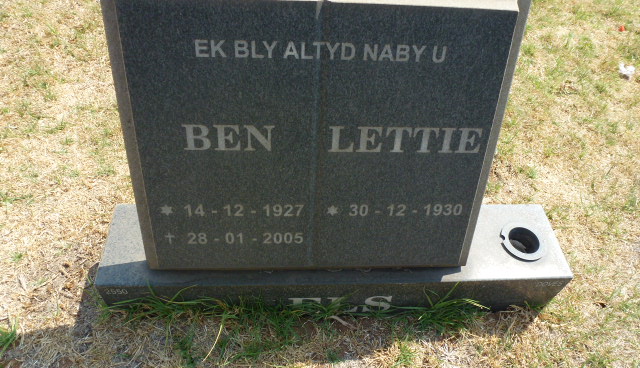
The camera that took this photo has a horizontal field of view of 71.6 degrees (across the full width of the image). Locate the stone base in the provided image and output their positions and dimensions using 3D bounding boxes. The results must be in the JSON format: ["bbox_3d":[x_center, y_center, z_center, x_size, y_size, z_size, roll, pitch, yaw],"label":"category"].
[{"bbox_3d":[0.042,0.163,0.995,0.960,0.133,0.189,0,51,-5],"label":"stone base"}]

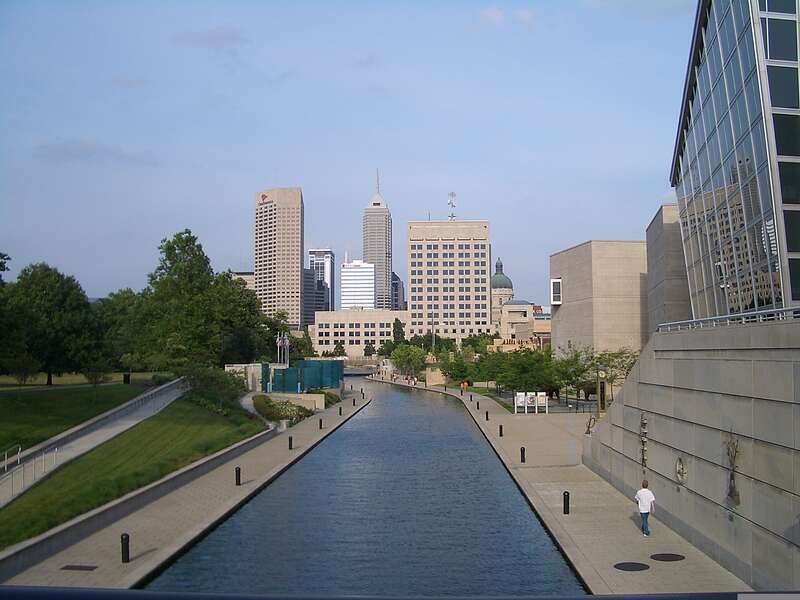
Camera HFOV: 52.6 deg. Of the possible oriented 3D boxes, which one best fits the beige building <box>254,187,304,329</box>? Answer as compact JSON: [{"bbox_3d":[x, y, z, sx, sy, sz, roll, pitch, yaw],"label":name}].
[{"bbox_3d":[-117.140,-26.650,810.150,45.680,162.940,44.000,0,-4,3],"label":"beige building"}]

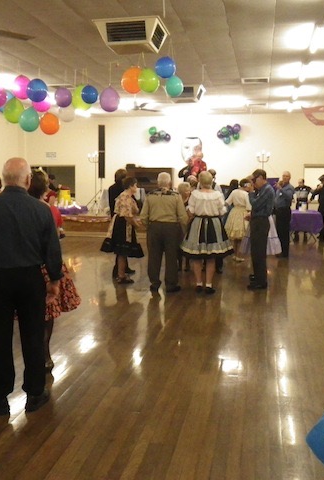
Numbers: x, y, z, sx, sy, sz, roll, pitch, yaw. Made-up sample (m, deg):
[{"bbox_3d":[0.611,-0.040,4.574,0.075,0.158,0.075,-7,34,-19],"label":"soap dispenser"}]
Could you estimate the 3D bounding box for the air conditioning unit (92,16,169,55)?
[{"bbox_3d":[-0.404,-2.878,7.377,0.915,0.280,0.915,2,6,11],"label":"air conditioning unit"}]

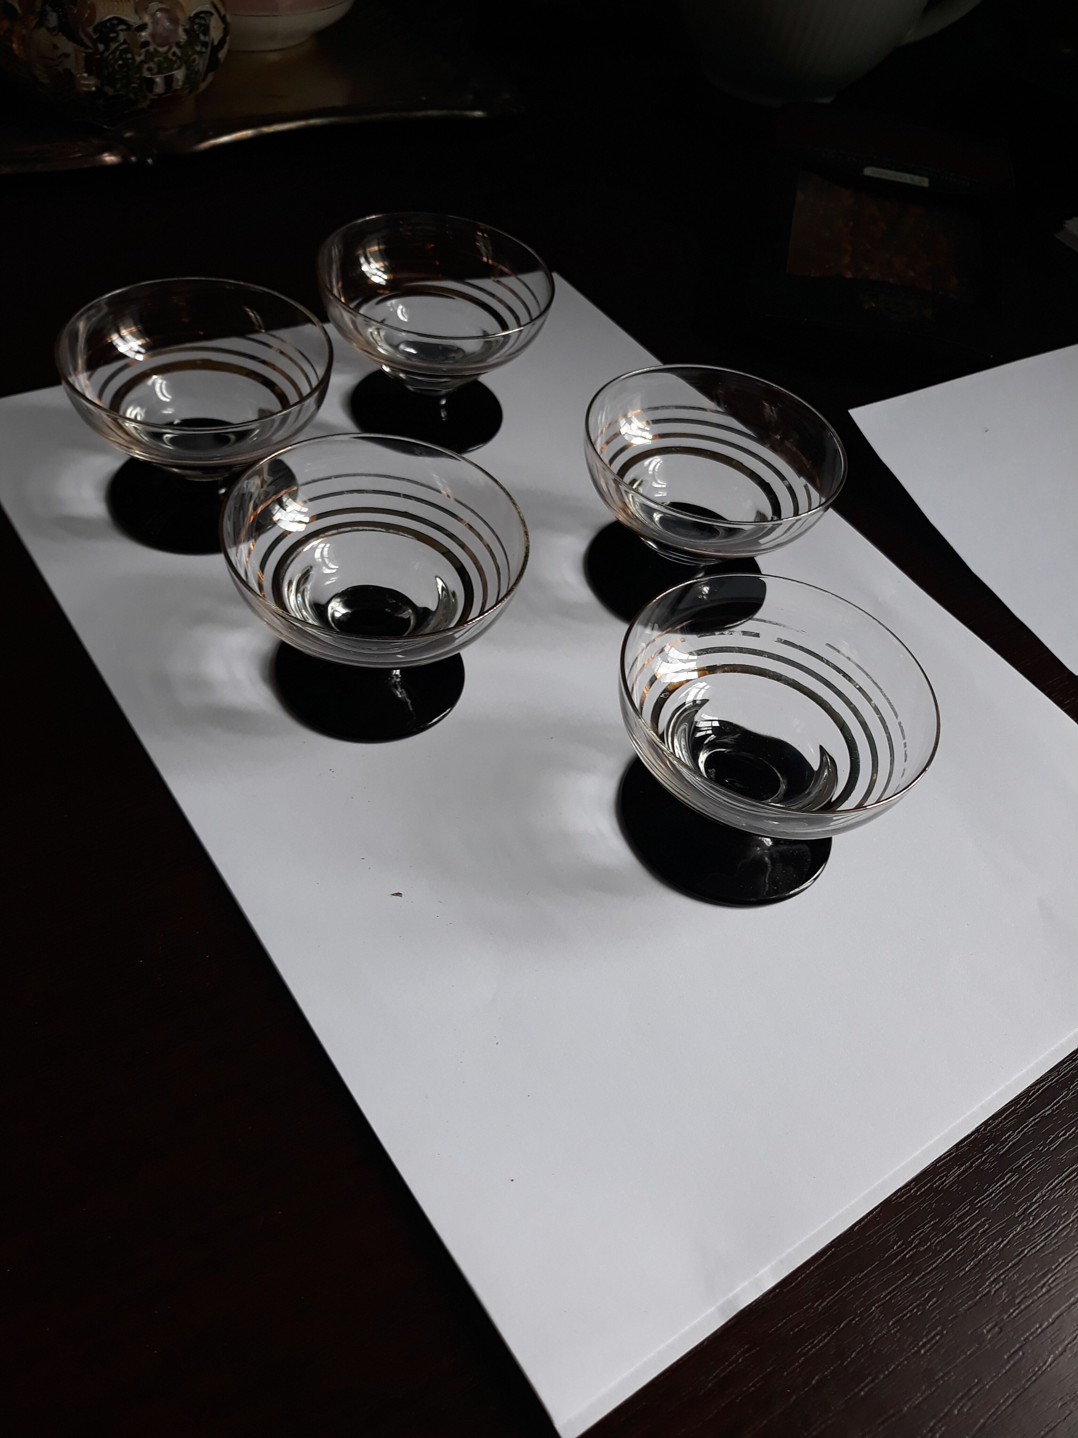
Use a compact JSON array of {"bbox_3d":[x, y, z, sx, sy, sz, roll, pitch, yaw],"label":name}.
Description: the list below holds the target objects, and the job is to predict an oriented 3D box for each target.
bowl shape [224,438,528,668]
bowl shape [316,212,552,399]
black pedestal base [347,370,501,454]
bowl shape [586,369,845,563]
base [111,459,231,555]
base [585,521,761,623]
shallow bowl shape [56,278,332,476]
[{"bbox_3d":[-0.050,-0.042,0.353,0.090,0.049,0.090,5,49,-6],"label":"bowl shape"},{"bbox_3d":[-0.042,-0.158,0.455,0.091,0.049,0.091,12,49,0],"label":"bowl shape"},{"bbox_3d":[-0.047,-0.138,0.480,0.067,0.015,0.067,12,49,0],"label":"black pedestal base"},{"bbox_3d":[0.059,-0.082,0.408,0.092,0.048,0.092,12,49,0],"label":"bowl shape"},{"bbox_3d":[-0.124,-0.090,0.424,0.071,0.015,0.071,12,49,0],"label":"base"},{"bbox_3d":[0.054,-0.061,0.432,0.071,0.015,0.071,12,49,0],"label":"base"},{"bbox_3d":[-0.120,-0.110,0.400,0.089,0.049,0.089,12,49,0],"label":"shallow bowl shape"}]

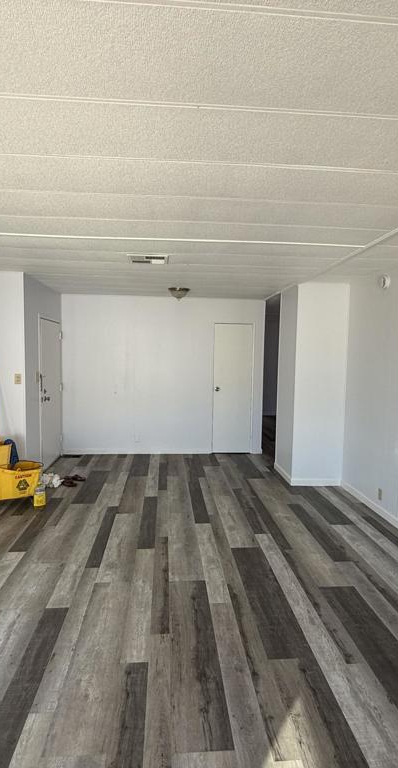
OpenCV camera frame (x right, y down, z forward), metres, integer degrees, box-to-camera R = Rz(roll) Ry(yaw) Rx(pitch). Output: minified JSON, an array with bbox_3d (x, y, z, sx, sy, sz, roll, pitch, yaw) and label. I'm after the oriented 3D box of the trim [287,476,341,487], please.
[{"bbox_3d":[1.423,1.193,5.010,0.620,0.092,0.016,1,4,-4],"label":"trim"}]

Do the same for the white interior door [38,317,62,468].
[{"bbox_3d":[-2.030,0.126,5.691,0.050,1.997,0.930,1,4,-4],"label":"white interior door"}]

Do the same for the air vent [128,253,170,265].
[{"bbox_3d":[-0.452,-1.109,3.698,0.355,0.025,0.350,1,4,-4],"label":"air vent"}]

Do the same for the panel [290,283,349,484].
[{"bbox_3d":[1.438,0.032,4.955,0.620,2.417,0.050,1,4,-4],"label":"panel"}]

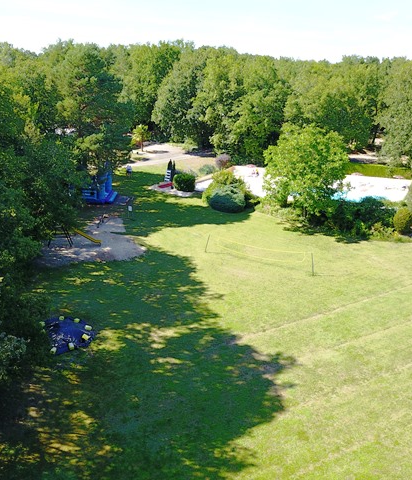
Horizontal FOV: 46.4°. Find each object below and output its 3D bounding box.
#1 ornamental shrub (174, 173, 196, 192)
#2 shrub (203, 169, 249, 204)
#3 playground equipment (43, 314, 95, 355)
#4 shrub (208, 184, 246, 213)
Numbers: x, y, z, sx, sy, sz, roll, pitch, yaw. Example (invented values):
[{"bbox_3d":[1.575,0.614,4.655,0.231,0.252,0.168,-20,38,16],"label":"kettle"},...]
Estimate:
[{"bbox_3d":[-2.697,-7.221,60.323,3.010,2.360,2.920,0,20,0],"label":"ornamental shrub"},{"bbox_3d":[2.241,-6.179,55.350,5.290,3.850,4.510,0,20,0],"label":"shrub"},{"bbox_3d":[-8.550,5.441,28.712,3.900,0.500,4.100,0,20,0],"label":"playground equipment"},{"bbox_3d":[2.345,-4.549,52.482,4.140,2.780,4.020,0,20,0],"label":"shrub"}]

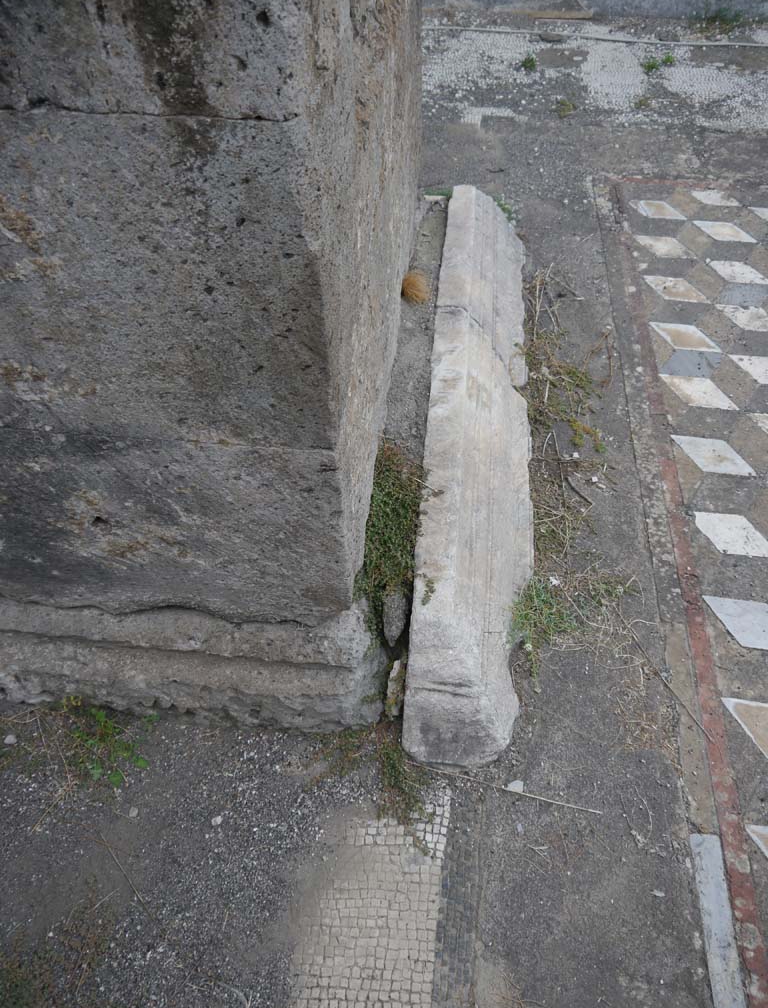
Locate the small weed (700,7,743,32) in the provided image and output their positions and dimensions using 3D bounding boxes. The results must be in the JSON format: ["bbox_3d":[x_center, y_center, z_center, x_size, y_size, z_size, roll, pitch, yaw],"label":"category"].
[{"bbox_3d":[1.795,-2.589,4.411,0.225,0.080,0.150,4,47,3],"label":"small weed"}]

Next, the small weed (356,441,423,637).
[{"bbox_3d":[0.012,0.073,1.880,0.117,0.120,0.480,4,47,3],"label":"small weed"}]

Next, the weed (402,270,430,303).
[{"bbox_3d":[0.104,-0.691,2.616,0.090,0.080,0.090,4,47,3],"label":"weed"}]

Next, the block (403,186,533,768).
[{"bbox_3d":[0.266,-0.297,2.199,0.280,0.180,2.040,4,47,3],"label":"block"}]

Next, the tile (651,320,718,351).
[{"bbox_3d":[0.919,-0.505,2.532,0.196,0.015,0.128,4,47,3],"label":"tile"}]

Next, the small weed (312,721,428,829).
[{"bbox_3d":[-0.021,0.498,1.545,0.203,0.055,0.170,4,47,3],"label":"small weed"}]

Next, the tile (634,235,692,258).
[{"bbox_3d":[0.985,-0.888,2.888,0.196,0.015,0.131,4,47,3],"label":"tile"}]

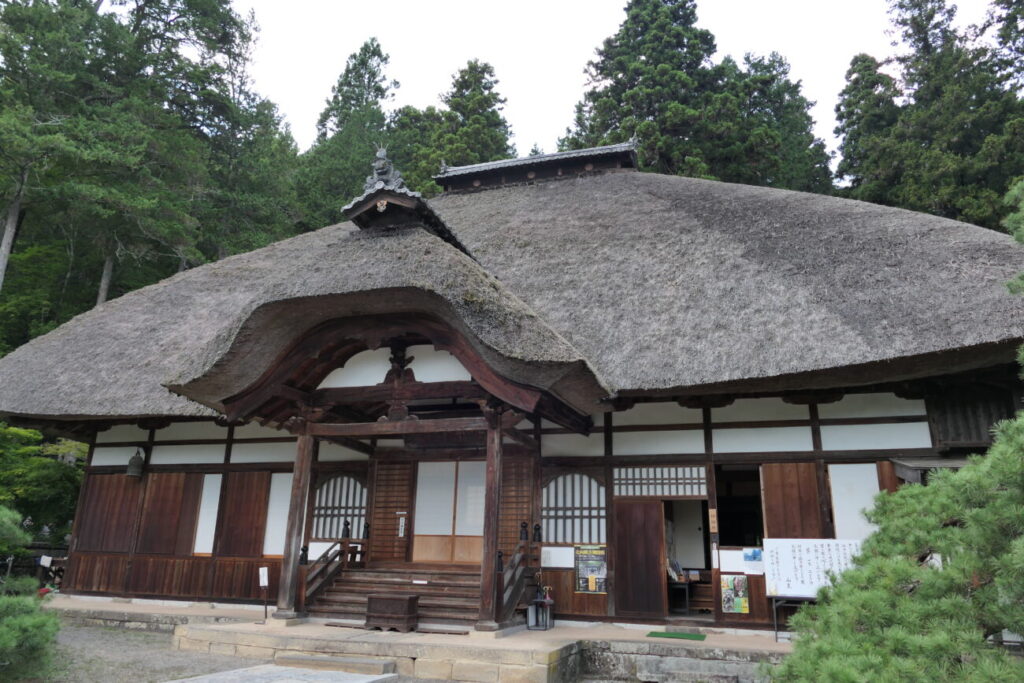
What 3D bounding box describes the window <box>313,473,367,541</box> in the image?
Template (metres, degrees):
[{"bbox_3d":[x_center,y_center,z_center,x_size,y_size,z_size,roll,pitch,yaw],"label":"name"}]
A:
[{"bbox_3d":[-3.443,3.384,14.547,1.250,1.280,0.080,-4,-17,17],"label":"window"}]

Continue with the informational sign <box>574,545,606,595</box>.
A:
[{"bbox_3d":[1.419,4.119,12.852,0.590,0.840,0.020,-4,-18,18],"label":"informational sign"}]

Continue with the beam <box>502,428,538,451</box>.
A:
[{"bbox_3d":[0.154,1.738,12.662,0.150,0.220,1.900,-4,-17,17],"label":"beam"}]

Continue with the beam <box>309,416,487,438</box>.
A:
[{"bbox_3d":[-1.982,1.473,12.165,3.400,0.200,0.170,-4,-17,17],"label":"beam"}]

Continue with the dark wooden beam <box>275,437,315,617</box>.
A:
[{"bbox_3d":[-3.735,3.090,12.285,0.210,3.020,0.210,-4,-17,17],"label":"dark wooden beam"}]

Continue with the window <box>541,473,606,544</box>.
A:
[{"bbox_3d":[1.150,3.109,13.293,1.240,1.290,0.100,-4,-18,18],"label":"window"}]

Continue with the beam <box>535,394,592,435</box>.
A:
[{"bbox_3d":[0.886,1.227,11.677,0.180,0.330,2.631,-6,-16,22],"label":"beam"}]

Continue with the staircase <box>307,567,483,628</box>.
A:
[{"bbox_3d":[-1.703,4.404,12.354,3.500,0.780,1.350,-4,-18,18],"label":"staircase"}]

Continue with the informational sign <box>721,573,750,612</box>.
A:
[{"bbox_3d":[3.767,4.264,12.004,0.415,0.600,0.015,-4,-18,18],"label":"informational sign"}]

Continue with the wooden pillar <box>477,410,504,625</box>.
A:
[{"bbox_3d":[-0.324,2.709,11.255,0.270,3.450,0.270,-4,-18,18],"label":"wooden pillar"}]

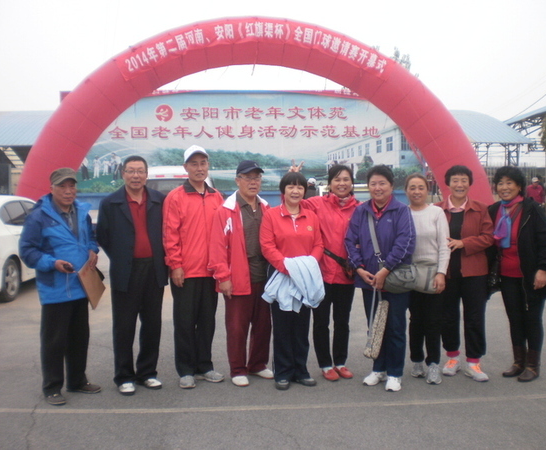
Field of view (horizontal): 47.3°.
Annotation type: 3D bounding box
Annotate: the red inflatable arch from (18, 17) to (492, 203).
[{"bbox_3d":[-0.390,-2.024,13.896,11.000,5.135,1.150,0,4,-2],"label":"red inflatable arch"}]

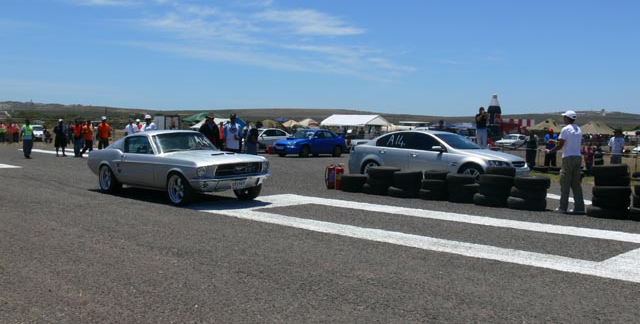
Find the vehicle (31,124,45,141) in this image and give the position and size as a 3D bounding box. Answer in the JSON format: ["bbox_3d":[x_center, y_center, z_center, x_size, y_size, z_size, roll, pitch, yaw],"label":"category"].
[{"bbox_3d":[-27.447,-2.729,63.054,1.720,1.600,4.400,0,3,-26],"label":"vehicle"}]

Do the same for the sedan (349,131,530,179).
[{"bbox_3d":[3.069,-0.130,17.176,4.890,1.470,1.900,3,4,41],"label":"sedan"}]

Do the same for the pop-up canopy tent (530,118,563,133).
[{"bbox_3d":[26.339,-3.424,75.075,3.900,3.100,3.900,4,4,43],"label":"pop-up canopy tent"}]

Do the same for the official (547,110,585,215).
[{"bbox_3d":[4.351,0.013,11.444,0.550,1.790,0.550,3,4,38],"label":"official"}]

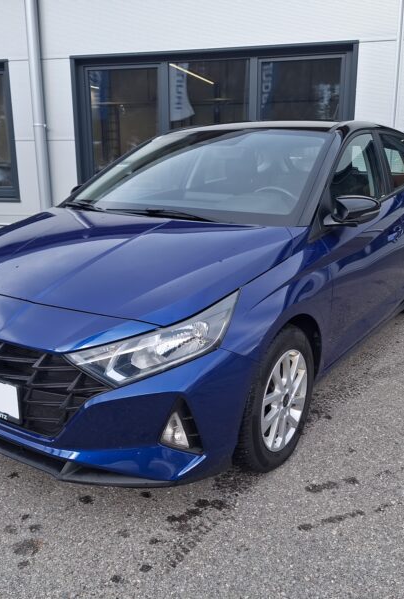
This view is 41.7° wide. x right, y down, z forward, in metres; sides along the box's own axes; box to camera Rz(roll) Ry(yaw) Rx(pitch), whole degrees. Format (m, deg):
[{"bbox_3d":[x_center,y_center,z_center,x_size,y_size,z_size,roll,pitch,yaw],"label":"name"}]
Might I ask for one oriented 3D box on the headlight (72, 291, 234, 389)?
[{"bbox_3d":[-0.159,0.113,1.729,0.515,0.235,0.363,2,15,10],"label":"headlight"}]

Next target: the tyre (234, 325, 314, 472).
[{"bbox_3d":[0.264,0.390,2.126,0.190,0.612,0.612,10,18,34],"label":"tyre"}]

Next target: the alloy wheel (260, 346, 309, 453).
[{"bbox_3d":[0.278,0.390,2.115,0.140,0.410,0.410,10,18,34],"label":"alloy wheel"}]

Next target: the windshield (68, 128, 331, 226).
[{"bbox_3d":[0.024,-0.707,2.878,1.420,0.150,1.000,10,44,34],"label":"windshield"}]

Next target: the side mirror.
[{"bbox_3d":[0.657,-0.388,2.317,0.235,0.145,0.170,10,18,34],"label":"side mirror"}]

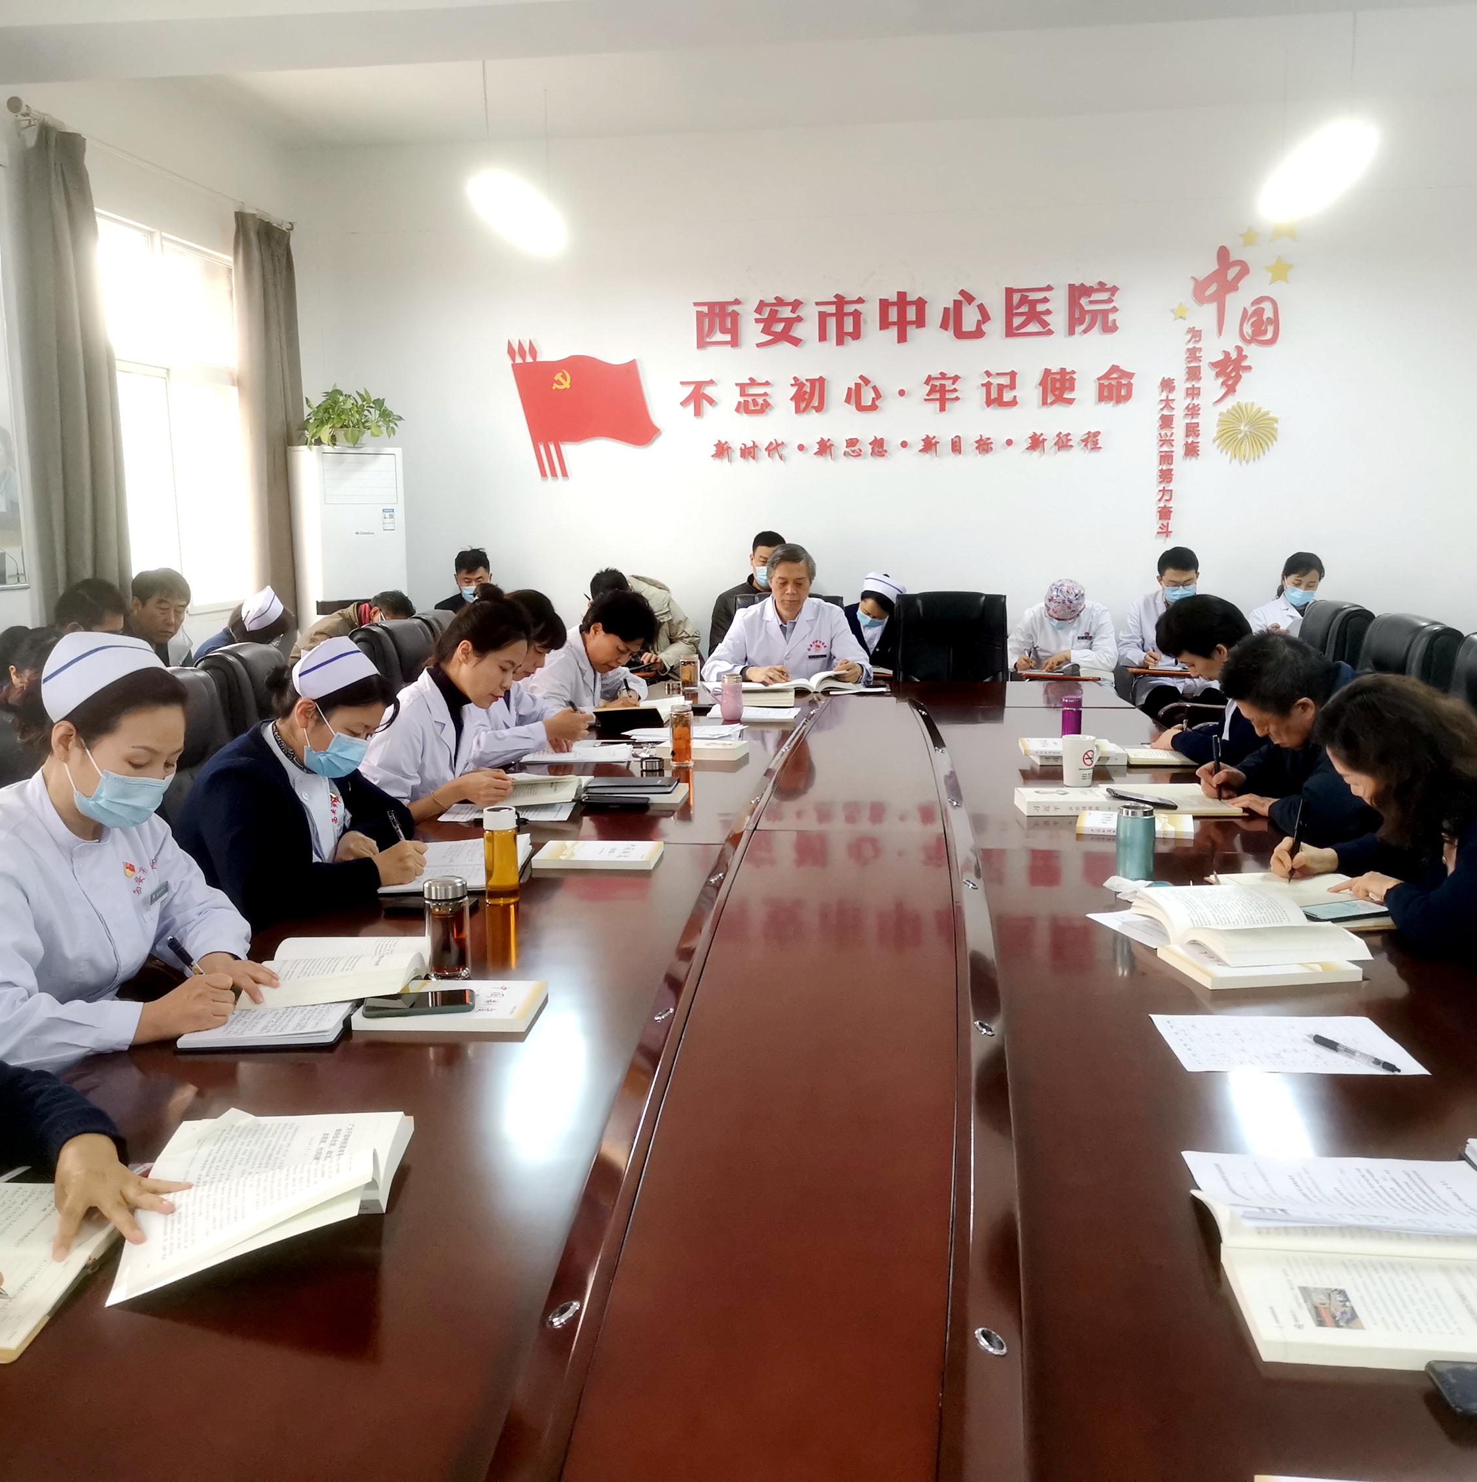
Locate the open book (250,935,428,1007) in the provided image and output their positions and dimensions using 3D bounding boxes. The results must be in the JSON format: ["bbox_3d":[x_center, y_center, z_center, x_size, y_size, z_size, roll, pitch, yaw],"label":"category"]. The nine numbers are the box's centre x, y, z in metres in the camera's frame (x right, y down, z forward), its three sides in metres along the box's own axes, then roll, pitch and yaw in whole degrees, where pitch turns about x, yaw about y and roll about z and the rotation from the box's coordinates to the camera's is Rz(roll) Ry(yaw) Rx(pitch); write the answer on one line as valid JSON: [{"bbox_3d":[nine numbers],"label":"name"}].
[{"bbox_3d":[-0.601,0.344,2.307,0.240,0.052,0.335,-1,9,-2],"label":"open book"}]

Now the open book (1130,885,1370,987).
[{"bbox_3d":[0.785,0.301,2.359,0.260,0.062,0.320,-1,9,-3],"label":"open book"}]

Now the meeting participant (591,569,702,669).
[{"bbox_3d":[-0.393,-0.175,6.950,0.550,1.160,0.720,5,11,37],"label":"meeting participant"}]

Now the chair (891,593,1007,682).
[{"bbox_3d":[0.845,-0.035,6.134,0.560,1.070,0.640,0,9,6],"label":"chair"}]

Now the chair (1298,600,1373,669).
[{"bbox_3d":[1.877,0.051,5.537,0.660,1.060,0.620,0,9,7],"label":"chair"}]

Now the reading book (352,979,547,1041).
[{"bbox_3d":[-0.404,0.377,2.200,0.240,0.017,0.170,0,9,6],"label":"reading book"}]

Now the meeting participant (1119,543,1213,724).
[{"bbox_3d":[1.871,-0.217,6.684,0.520,1.220,0.750,0,9,8],"label":"meeting participant"}]

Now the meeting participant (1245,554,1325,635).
[{"bbox_3d":[2.585,-0.261,7.100,0.480,1.180,0.720,1,9,12],"label":"meeting participant"}]

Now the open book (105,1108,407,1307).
[{"bbox_3d":[-0.491,0.453,1.606,0.260,0.055,0.365,-2,9,-4],"label":"open book"}]

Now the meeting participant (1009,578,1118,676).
[{"bbox_3d":[1.422,-0.157,6.744,0.520,1.100,0.750,0,9,8],"label":"meeting participant"}]

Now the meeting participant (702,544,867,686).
[{"bbox_3d":[0.190,-0.143,6.220,0.620,1.280,0.750,0,9,6],"label":"meeting participant"}]

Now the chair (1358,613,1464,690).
[{"bbox_3d":[1.866,0.151,4.887,0.660,1.060,0.620,0,9,7],"label":"chair"}]

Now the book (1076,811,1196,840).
[{"bbox_3d":[0.851,0.181,3.300,0.237,0.016,0.172,1,9,16],"label":"book"}]

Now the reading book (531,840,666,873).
[{"bbox_3d":[-0.279,0.231,3.119,0.240,0.017,0.170,0,9,6],"label":"reading book"}]

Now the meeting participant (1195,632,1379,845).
[{"bbox_3d":[1.398,0.332,3.432,0.750,1.160,0.560,0,9,6],"label":"meeting participant"}]

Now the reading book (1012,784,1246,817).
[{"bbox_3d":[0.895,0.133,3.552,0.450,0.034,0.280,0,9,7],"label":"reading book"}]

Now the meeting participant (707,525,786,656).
[{"bbox_3d":[0.125,-0.296,7.150,0.540,1.320,0.720,0,9,7],"label":"meeting participant"}]

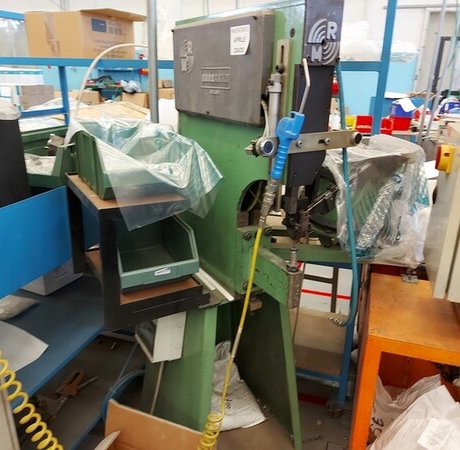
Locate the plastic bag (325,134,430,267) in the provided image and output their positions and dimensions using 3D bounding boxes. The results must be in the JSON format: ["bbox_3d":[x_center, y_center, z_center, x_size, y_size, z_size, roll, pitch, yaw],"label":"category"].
[{"bbox_3d":[0.663,-0.148,1.908,0.400,0.490,0.400,8,20,19],"label":"plastic bag"}]

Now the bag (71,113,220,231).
[{"bbox_3d":[-0.316,-0.214,1.485,0.450,0.290,0.420,-10,21,-29],"label":"bag"}]

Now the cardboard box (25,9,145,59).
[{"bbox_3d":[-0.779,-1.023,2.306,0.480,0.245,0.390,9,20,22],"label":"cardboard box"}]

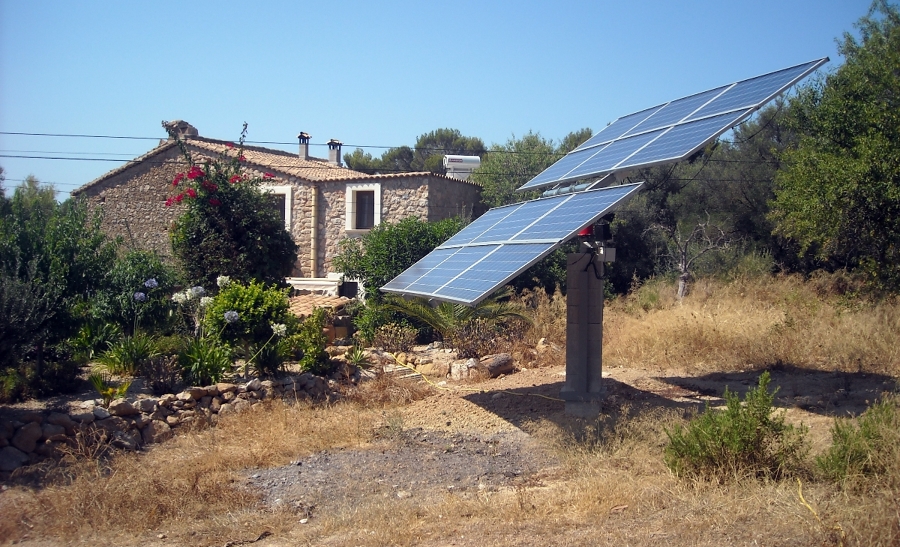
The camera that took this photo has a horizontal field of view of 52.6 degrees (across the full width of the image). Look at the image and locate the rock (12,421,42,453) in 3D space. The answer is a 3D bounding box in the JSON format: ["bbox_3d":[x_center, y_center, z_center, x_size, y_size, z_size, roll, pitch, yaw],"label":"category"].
[{"bbox_3d":[-3.535,1.330,7.627,0.230,0.240,0.200,0,1,-27],"label":"rock"}]

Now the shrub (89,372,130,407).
[{"bbox_3d":[-3.298,1.092,8.822,0.380,0.290,0.340,0,1,0],"label":"shrub"}]

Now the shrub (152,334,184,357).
[{"bbox_3d":[-3.593,0.890,11.618,0.400,0.320,0.360,0,1,0],"label":"shrub"}]

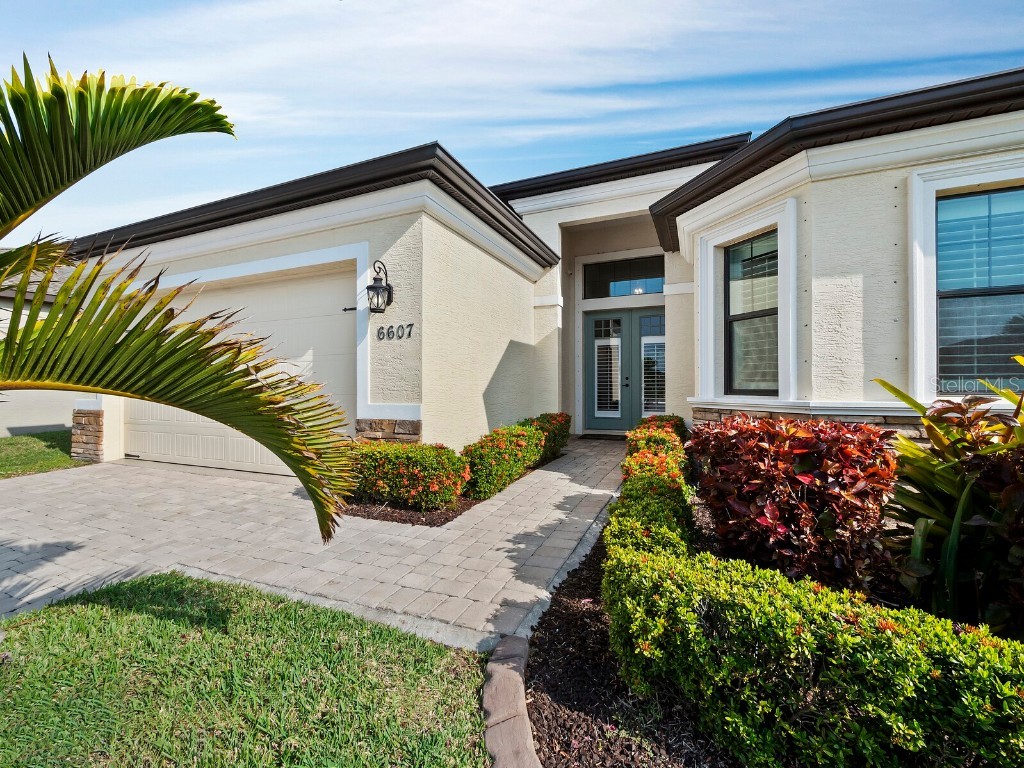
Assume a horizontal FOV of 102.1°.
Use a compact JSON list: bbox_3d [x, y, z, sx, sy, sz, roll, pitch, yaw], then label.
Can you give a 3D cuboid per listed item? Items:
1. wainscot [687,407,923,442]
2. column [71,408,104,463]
[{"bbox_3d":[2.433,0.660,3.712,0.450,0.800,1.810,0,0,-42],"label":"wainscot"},{"bbox_3d":[-6.529,0.810,6.460,0.930,0.810,0.220,0,0,23],"label":"column"}]

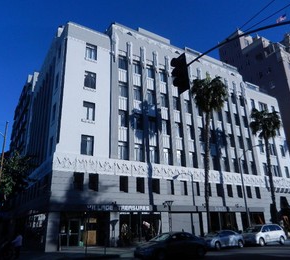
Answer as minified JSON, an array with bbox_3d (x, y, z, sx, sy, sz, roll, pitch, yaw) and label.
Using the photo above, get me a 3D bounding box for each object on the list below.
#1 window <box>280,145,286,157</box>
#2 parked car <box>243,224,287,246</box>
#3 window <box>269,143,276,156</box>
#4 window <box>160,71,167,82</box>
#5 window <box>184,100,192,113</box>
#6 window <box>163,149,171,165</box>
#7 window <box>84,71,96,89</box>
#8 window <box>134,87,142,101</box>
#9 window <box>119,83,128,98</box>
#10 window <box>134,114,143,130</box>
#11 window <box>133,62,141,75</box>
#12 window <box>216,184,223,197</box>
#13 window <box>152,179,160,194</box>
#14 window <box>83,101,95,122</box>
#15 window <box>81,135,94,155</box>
[{"bbox_3d":[23.315,3.573,42.261,1.100,1.900,0.200,11,-24,-30],"label":"window"},{"bbox_3d":[10.843,9.701,23.212,5.000,1.750,1.950,11,-24,-30],"label":"parked car"},{"bbox_3d":[22.007,3.426,42.995,1.650,2.110,0.200,11,-23,-30],"label":"window"},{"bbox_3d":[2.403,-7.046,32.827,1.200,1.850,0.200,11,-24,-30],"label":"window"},{"bbox_3d":[5.510,-3.106,32.672,1.085,1.866,0.220,11,-24,-29],"label":"window"},{"bbox_3d":[2.741,3.237,30.209,1.170,2.000,0.200,11,-23,-30],"label":"window"},{"bbox_3d":[-5.685,-5.197,26.245,1.250,1.900,0.200,11,-24,-30],"label":"window"},{"bbox_3d":[-0.820,-4.413,30.701,1.160,1.920,0.200,11,-23,-30],"label":"window"},{"bbox_3d":[-2.583,-4.708,29.489,1.120,1.980,0.150,11,-24,-30],"label":"window"},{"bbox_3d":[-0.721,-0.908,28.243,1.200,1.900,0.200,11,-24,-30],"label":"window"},{"bbox_3d":[-0.982,-7.565,30.754,1.200,1.850,0.200,11,-24,-30],"label":"window"},{"bbox_3d":[9.112,7.406,30.441,0.868,1.519,0.220,11,-24,-29],"label":"window"},{"bbox_3d":[1.282,6.303,28.086,1.050,1.600,0.200,11,-23,-30],"label":"window"},{"bbox_3d":[-5.497,-1.851,24.655,1.204,1.888,0.220,11,-24,-29],"label":"window"},{"bbox_3d":[-5.637,1.503,24.624,1.294,2.034,0.150,11,-24,-30],"label":"window"}]

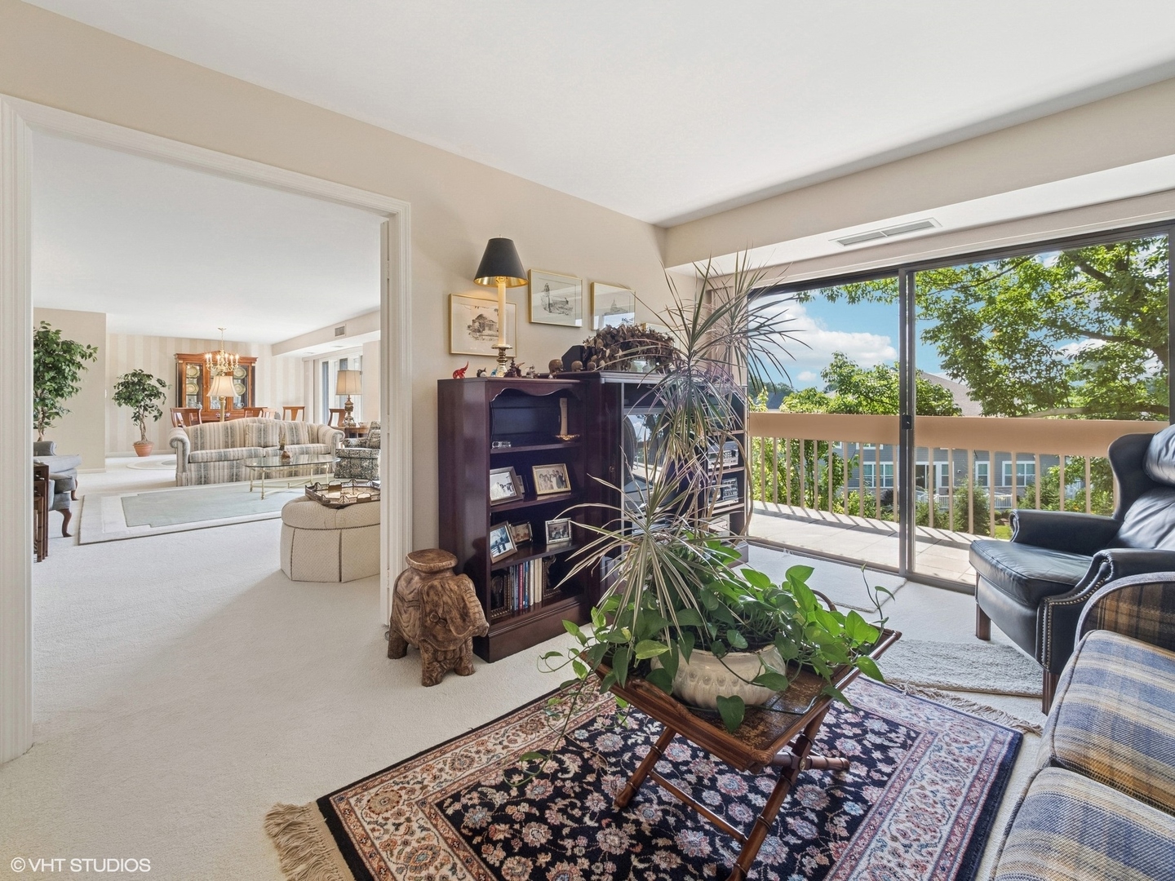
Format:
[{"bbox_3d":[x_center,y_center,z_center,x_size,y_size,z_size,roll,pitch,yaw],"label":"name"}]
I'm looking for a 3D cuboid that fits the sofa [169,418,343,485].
[{"bbox_3d":[-4.920,0.100,7.150,2.080,0.870,0.920,-3,5,-42],"label":"sofa"}]

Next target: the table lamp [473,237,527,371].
[{"bbox_3d":[-0.436,-0.665,2.390,0.270,0.700,0.270,0,4,0],"label":"table lamp"}]

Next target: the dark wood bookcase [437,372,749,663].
[{"bbox_3d":[0.192,0.266,2.939,2.069,1.309,0.565,-3,5,-42],"label":"dark wood bookcase"}]

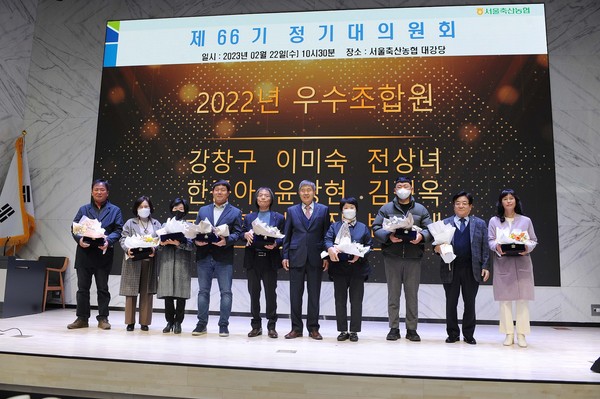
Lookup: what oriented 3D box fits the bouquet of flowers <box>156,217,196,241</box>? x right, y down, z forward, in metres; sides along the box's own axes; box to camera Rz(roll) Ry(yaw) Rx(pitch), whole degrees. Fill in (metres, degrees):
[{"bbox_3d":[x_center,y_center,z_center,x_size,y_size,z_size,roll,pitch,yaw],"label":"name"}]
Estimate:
[{"bbox_3d":[-1.356,0.319,5.121,0.390,0.240,0.250,2,-8,-2],"label":"bouquet of flowers"}]

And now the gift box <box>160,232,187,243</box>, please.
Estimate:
[{"bbox_3d":[-1.389,0.417,5.121,0.250,0.100,0.170,2,-8,-2],"label":"gift box"}]

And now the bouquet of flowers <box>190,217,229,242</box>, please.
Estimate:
[{"bbox_3d":[-0.980,0.325,5.050,0.380,0.240,0.250,1,-8,0],"label":"bouquet of flowers"}]

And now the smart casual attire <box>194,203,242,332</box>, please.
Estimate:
[{"bbox_3d":[-0.912,0.738,5.216,0.480,1.360,0.360,1,-8,0],"label":"smart casual attire"}]

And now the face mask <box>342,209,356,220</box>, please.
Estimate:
[{"bbox_3d":[0.539,0.163,5.076,0.142,0.115,0.085,0,-8,6],"label":"face mask"}]

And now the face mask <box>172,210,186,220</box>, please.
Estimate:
[{"bbox_3d":[-1.373,0.182,5.315,0.140,0.110,0.085,2,-8,-6],"label":"face mask"}]

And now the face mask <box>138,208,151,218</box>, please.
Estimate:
[{"bbox_3d":[-1.802,0.162,5.403,0.140,0.110,0.085,2,-8,-8],"label":"face mask"}]

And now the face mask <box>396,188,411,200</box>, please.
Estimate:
[{"bbox_3d":[1.141,-0.055,5.139,0.150,0.125,0.090,0,-8,11],"label":"face mask"}]

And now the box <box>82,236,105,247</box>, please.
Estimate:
[{"bbox_3d":[-2.321,0.472,5.241,0.235,0.100,0.170,2,-8,-5],"label":"box"}]

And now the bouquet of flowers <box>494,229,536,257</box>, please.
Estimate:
[{"bbox_3d":[2.171,0.433,4.697,0.380,0.260,0.240,-1,-8,14],"label":"bouquet of flowers"}]

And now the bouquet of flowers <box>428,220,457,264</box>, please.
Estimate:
[{"bbox_3d":[1.487,0.459,4.865,0.260,0.450,0.200,-7,-2,11],"label":"bouquet of flowers"}]

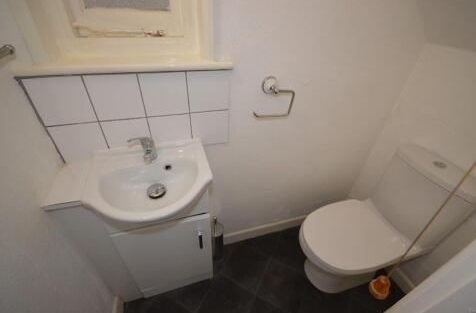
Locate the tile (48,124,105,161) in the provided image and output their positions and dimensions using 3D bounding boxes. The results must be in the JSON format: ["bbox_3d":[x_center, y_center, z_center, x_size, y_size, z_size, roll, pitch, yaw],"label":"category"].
[{"bbox_3d":[-0.537,-0.039,0.682,0.145,0.149,0.008,-9,33,-16],"label":"tile"}]

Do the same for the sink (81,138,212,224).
[{"bbox_3d":[-0.296,0.105,0.685,0.396,0.150,0.344,-9,36,-15],"label":"sink"}]

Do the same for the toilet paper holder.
[{"bbox_3d":[0.132,-0.232,0.779,0.170,0.148,0.072,-9,33,-16],"label":"toilet paper holder"}]

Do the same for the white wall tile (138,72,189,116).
[{"bbox_3d":[-0.256,-0.219,0.701,0.151,0.148,0.008,-9,36,-15],"label":"white wall tile"}]

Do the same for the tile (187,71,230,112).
[{"bbox_3d":[-0.110,-0.241,0.741,0.151,0.148,0.008,-9,36,-15],"label":"tile"}]

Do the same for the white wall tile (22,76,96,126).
[{"bbox_3d":[-0.534,-0.166,0.603,0.145,0.147,0.008,-9,33,-16],"label":"white wall tile"}]

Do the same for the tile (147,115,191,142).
[{"bbox_3d":[-0.260,-0.093,0.786,0.151,0.150,0.008,-9,36,-15],"label":"tile"}]

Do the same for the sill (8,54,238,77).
[{"bbox_3d":[-0.332,-0.310,0.665,0.615,0.026,0.154,-9,36,-15],"label":"sill"}]

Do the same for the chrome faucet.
[{"bbox_3d":[-0.334,-0.015,0.687,0.090,0.090,0.102,-9,36,-15],"label":"chrome faucet"}]

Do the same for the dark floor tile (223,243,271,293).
[{"bbox_3d":[0.050,0.619,1.130,0.212,0.008,0.212,17,35,24],"label":"dark floor tile"}]

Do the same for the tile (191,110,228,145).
[{"bbox_3d":[-0.114,-0.116,0.826,0.151,0.150,0.008,-9,36,-15],"label":"tile"}]

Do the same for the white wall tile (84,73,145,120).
[{"bbox_3d":[-0.392,-0.188,0.644,0.149,0.147,0.008,-9,33,-16],"label":"white wall tile"}]

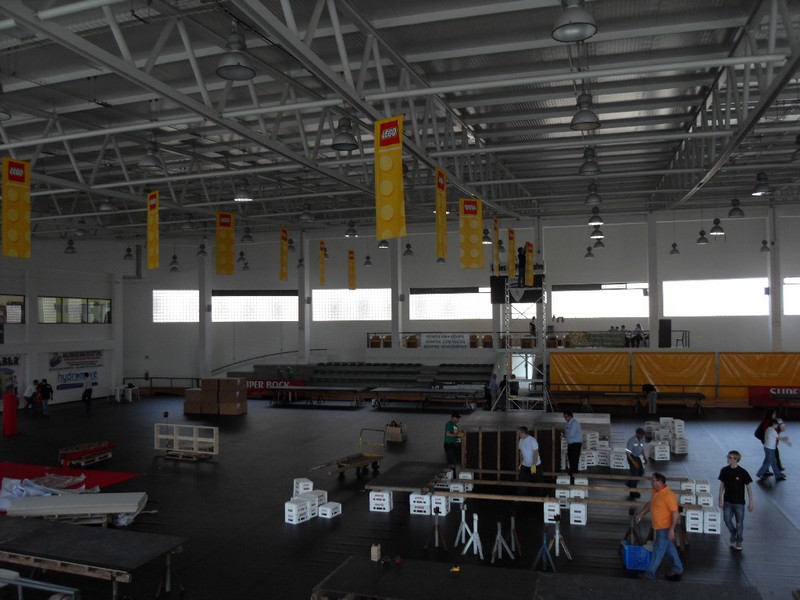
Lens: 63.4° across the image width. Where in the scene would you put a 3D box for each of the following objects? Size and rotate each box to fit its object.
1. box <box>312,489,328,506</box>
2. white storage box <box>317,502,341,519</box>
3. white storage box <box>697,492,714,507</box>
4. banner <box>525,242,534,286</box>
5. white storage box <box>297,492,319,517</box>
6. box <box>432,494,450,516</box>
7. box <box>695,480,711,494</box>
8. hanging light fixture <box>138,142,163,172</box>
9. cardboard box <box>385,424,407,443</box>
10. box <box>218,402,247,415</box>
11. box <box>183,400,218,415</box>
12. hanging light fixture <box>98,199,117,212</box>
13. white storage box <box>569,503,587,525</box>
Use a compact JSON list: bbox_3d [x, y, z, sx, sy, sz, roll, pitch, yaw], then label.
[{"bbox_3d":[-1.811,4.475,14.226,0.290,0.410,0.400,-1,-2,28],"label":"box"},{"bbox_3d":[-1.494,4.532,13.937,0.290,0.200,0.430,-2,-2,30],"label":"white storage box"},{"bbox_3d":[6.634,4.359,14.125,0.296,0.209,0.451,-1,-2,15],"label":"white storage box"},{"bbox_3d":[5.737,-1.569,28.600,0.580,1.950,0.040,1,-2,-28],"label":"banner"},{"bbox_3d":[-2.006,4.436,13.885,0.290,0.400,0.430,-2,-2,39],"label":"white storage box"},{"bbox_3d":[0.890,4.308,13.729,0.295,0.410,0.435,-1,-2,16],"label":"box"},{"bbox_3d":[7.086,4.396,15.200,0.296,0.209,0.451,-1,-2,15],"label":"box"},{"bbox_3d":[-5.306,-3.096,13.764,0.525,0.560,0.525,0,-2,-21],"label":"hanging light fixture"},{"bbox_3d":[-0.131,4.707,22.864,0.540,0.480,0.520,-1,-2,13],"label":"cardboard box"},{"bbox_3d":[-7.923,5.194,30.900,1.100,0.566,0.700,-1,-2,18],"label":"box"},{"bbox_3d":[-9.008,4.969,30.108,1.700,0.570,0.760,-1,-2,17],"label":"box"},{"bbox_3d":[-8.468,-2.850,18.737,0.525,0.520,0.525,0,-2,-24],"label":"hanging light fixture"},{"bbox_3d":[3.694,4.403,13.446,0.295,0.415,0.400,-1,-2,16],"label":"white storage box"}]

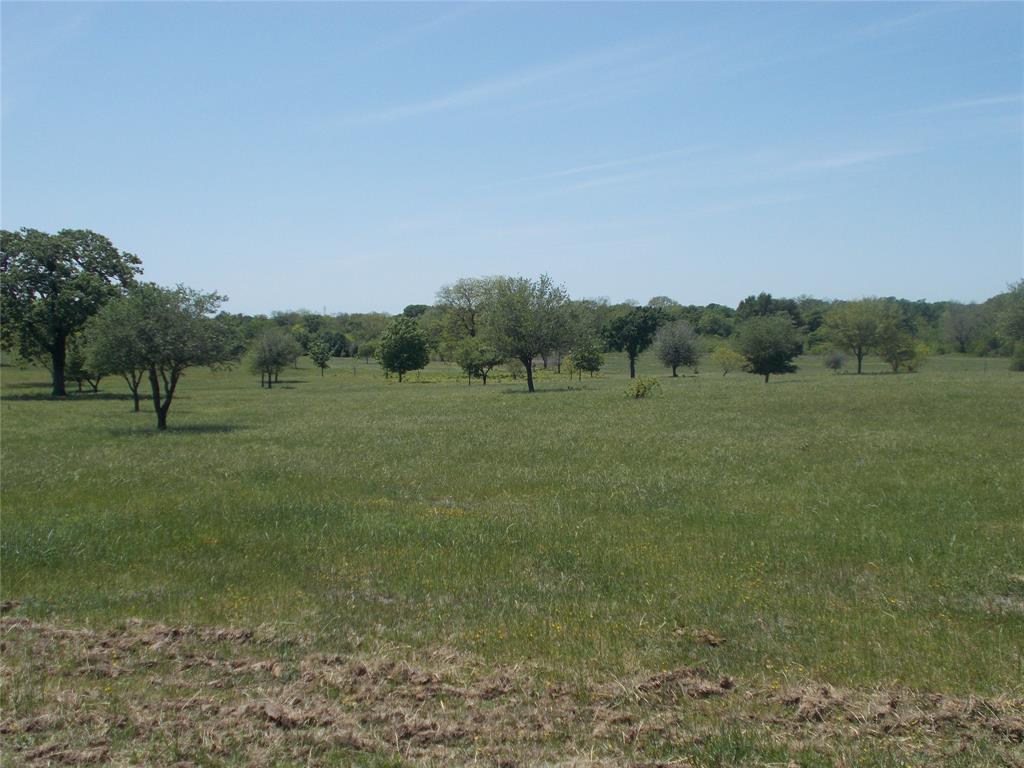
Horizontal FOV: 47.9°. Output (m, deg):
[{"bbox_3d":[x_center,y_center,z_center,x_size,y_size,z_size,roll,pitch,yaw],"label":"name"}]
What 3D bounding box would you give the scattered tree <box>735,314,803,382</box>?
[{"bbox_3d":[15.466,-2.141,69.565,4.100,4.100,3.772,0,2,13],"label":"scattered tree"}]

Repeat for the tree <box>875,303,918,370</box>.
[{"bbox_3d":[32.562,-3.863,97.959,3.744,5.774,3.281,1,2,18],"label":"tree"}]

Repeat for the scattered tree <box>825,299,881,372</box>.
[{"bbox_3d":[26.886,-3.729,90.566,4.396,5.966,4.044,1,2,17],"label":"scattered tree"}]

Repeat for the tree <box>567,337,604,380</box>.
[{"bbox_3d":[4.705,-1.632,73.846,2.432,2.816,2.238,0,2,4],"label":"tree"}]

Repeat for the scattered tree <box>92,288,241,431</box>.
[{"bbox_3d":[-9.032,-0.711,29.814,3.825,3.721,3.519,-1,2,-17],"label":"scattered tree"}]

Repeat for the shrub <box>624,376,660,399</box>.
[{"bbox_3d":[5.484,0.147,48.485,1.513,0.925,1.392,0,2,6],"label":"shrub"}]

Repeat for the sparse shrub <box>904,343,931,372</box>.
[{"bbox_3d":[34.430,-2.250,97.959,2.208,2.547,2.031,1,2,19],"label":"sparse shrub"}]

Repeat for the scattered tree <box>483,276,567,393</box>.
[{"bbox_3d":[0.631,-2.361,53.933,4.020,5.516,3.699,0,2,1],"label":"scattered tree"}]

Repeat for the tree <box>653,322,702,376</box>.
[{"bbox_3d":[12.080,-2.591,84.211,3.358,4.088,3.089,0,2,8],"label":"tree"}]

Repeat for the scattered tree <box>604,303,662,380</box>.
[{"bbox_3d":[8.219,-2.899,78.689,4.092,5.047,3.765,0,2,6],"label":"scattered tree"}]

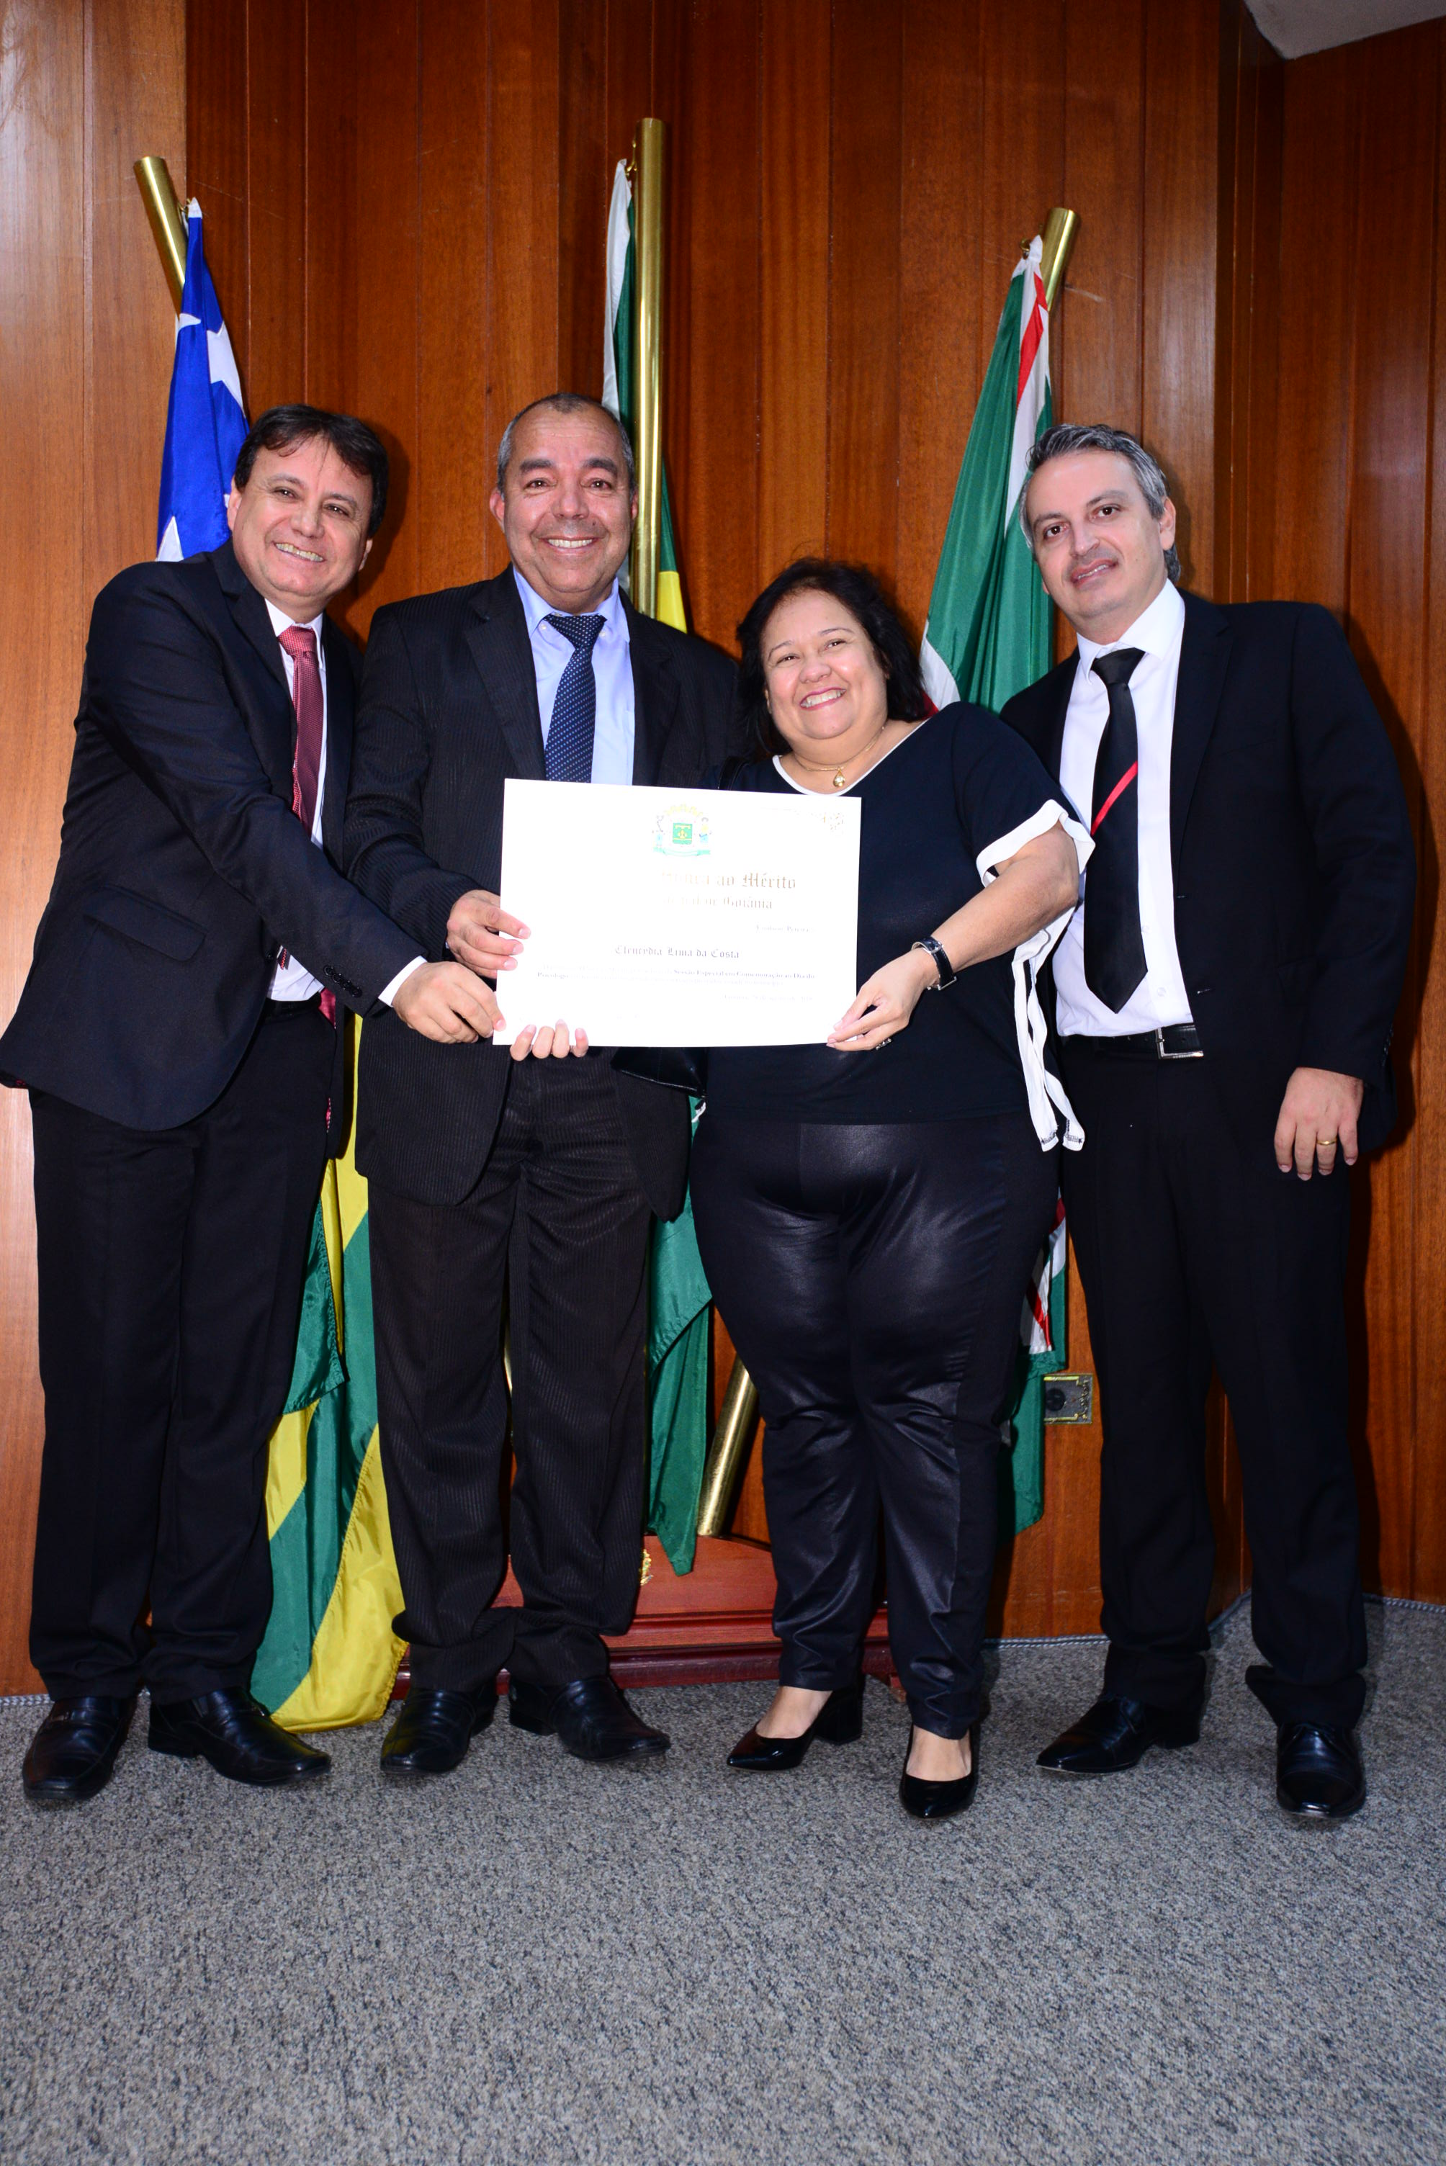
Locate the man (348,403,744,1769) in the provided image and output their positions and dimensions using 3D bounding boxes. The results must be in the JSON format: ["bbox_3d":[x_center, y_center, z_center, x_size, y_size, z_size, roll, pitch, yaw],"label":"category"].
[{"bbox_3d":[-0.216,-0.006,2.570,0.520,1.670,0.400,0,2,-8],"label":"man"}]

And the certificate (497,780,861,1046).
[{"bbox_3d":[-0.047,-0.191,2.425,0.420,0.297,0.015,1,3,-10],"label":"certificate"}]

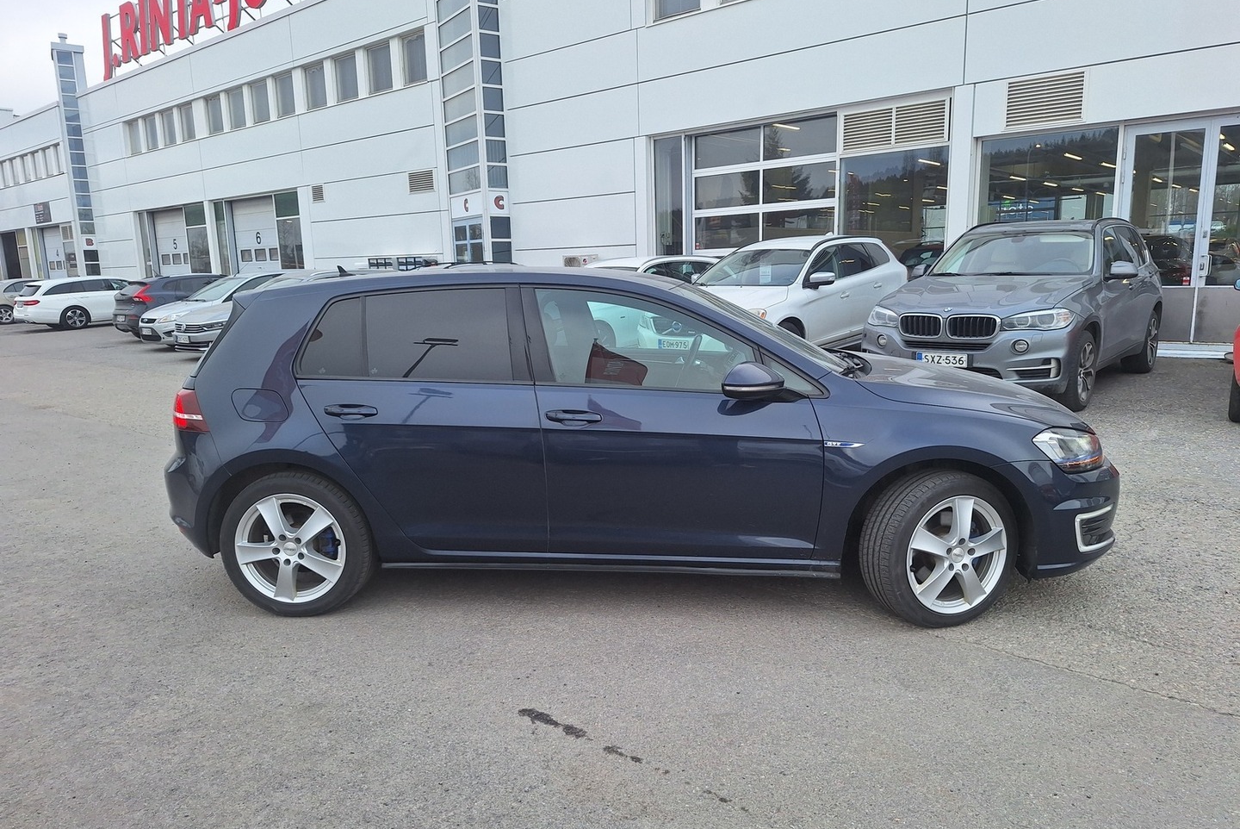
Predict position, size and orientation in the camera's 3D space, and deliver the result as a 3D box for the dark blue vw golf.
[{"bbox_3d":[0.075,-0.038,4.045,4.260,1.450,1.880,-1,10,5],"label":"dark blue vw golf"}]

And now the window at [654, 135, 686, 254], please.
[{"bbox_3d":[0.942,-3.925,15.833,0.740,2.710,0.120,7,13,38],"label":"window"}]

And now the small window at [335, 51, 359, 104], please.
[{"bbox_3d":[-7.217,-8.896,21.752,1.050,1.140,0.120,7,13,38],"label":"small window"}]

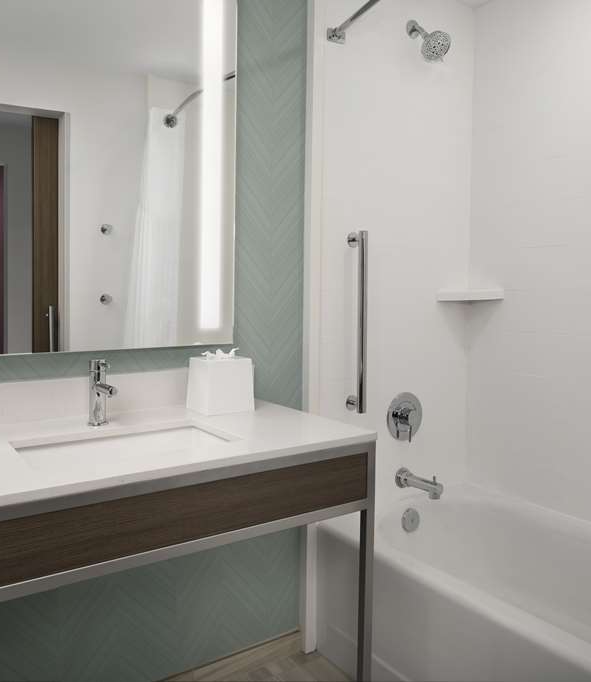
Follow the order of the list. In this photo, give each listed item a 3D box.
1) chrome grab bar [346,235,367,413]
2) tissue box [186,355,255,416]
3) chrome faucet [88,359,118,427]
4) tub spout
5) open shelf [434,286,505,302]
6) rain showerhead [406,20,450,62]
[{"bbox_3d":[0.206,-0.059,2.026,0.048,0.582,0.076,-3,6,-35],"label":"chrome grab bar"},{"bbox_3d":[-0.202,0.114,1.693,0.141,0.145,0.128,-3,6,-35],"label":"tissue box"},{"bbox_3d":[-0.441,0.126,1.447,0.046,0.156,0.148,-3,6,-35],"label":"chrome faucet"},{"bbox_3d":[0.437,0.497,2.177,0.073,0.080,0.180,-3,6,-35],"label":"tub spout"},{"bbox_3d":[0.655,-0.172,2.328,0.238,0.043,0.130,1,5,9],"label":"open shelf"},{"bbox_3d":[0.442,-1.006,2.064,0.105,0.150,0.152,-3,6,-35],"label":"rain showerhead"}]

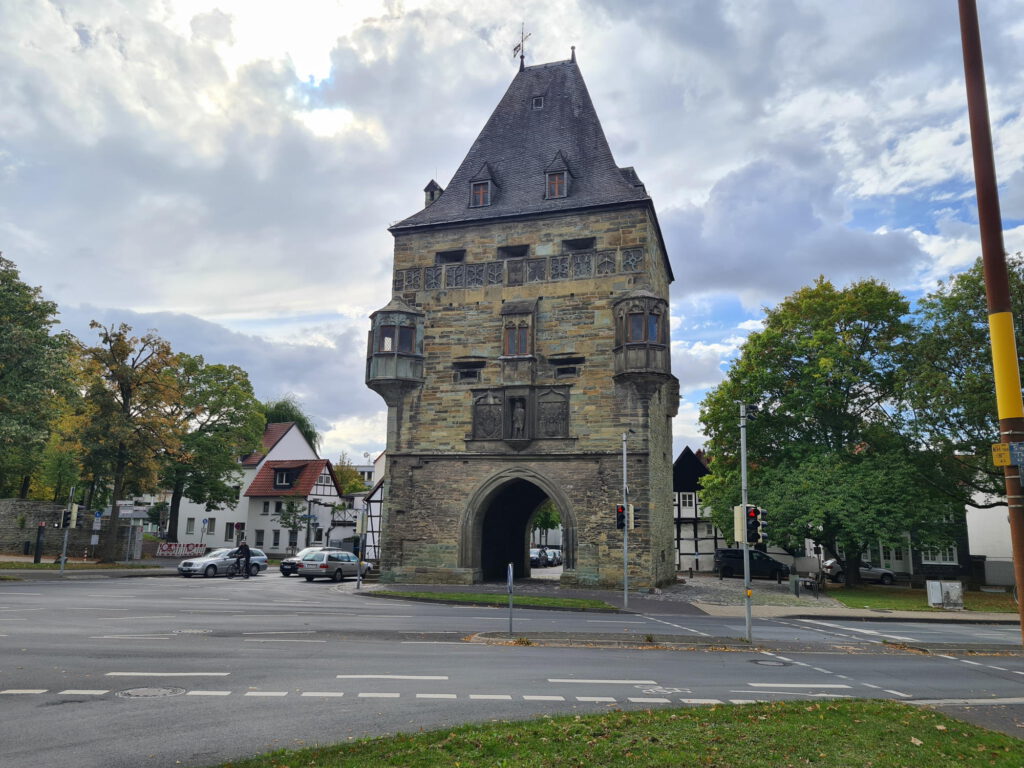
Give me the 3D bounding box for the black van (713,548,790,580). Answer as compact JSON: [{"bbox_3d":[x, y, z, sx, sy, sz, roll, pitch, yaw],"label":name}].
[{"bbox_3d":[15.671,11.786,50.479,4.680,1.840,1.880,2,-11,-1],"label":"black van"}]

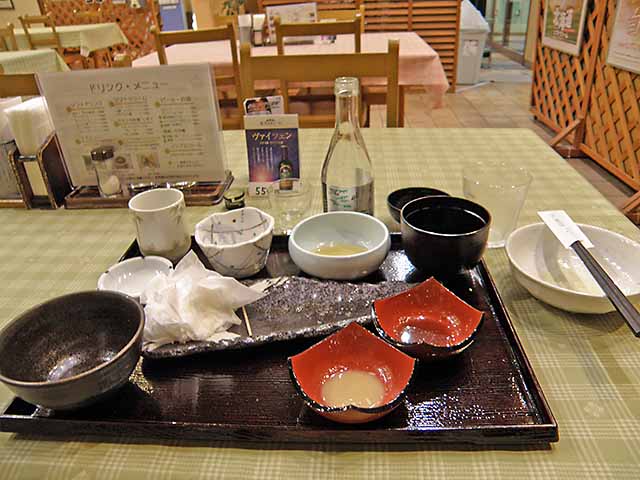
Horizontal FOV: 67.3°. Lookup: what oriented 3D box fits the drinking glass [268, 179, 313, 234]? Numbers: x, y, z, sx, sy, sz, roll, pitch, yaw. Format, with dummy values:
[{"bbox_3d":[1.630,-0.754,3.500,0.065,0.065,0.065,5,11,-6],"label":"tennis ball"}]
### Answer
[{"bbox_3d":[-0.039,-0.043,0.663,0.059,0.063,0.059,0,30,3],"label":"drinking glass"}]

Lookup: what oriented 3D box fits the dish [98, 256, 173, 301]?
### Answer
[{"bbox_3d":[-0.212,0.052,0.566,0.087,0.024,0.087,-2,28,1],"label":"dish"}]

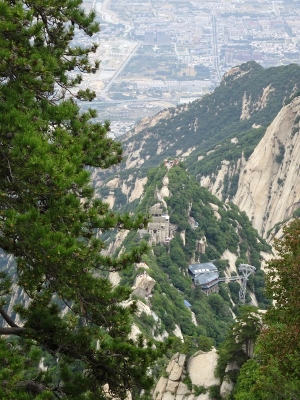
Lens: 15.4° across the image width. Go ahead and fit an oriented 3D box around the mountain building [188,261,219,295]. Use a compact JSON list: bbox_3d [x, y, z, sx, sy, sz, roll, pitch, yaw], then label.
[{"bbox_3d":[45.989,67.484,950.000,20.000,16.000,24.000,-7,19,-21],"label":"mountain building"}]

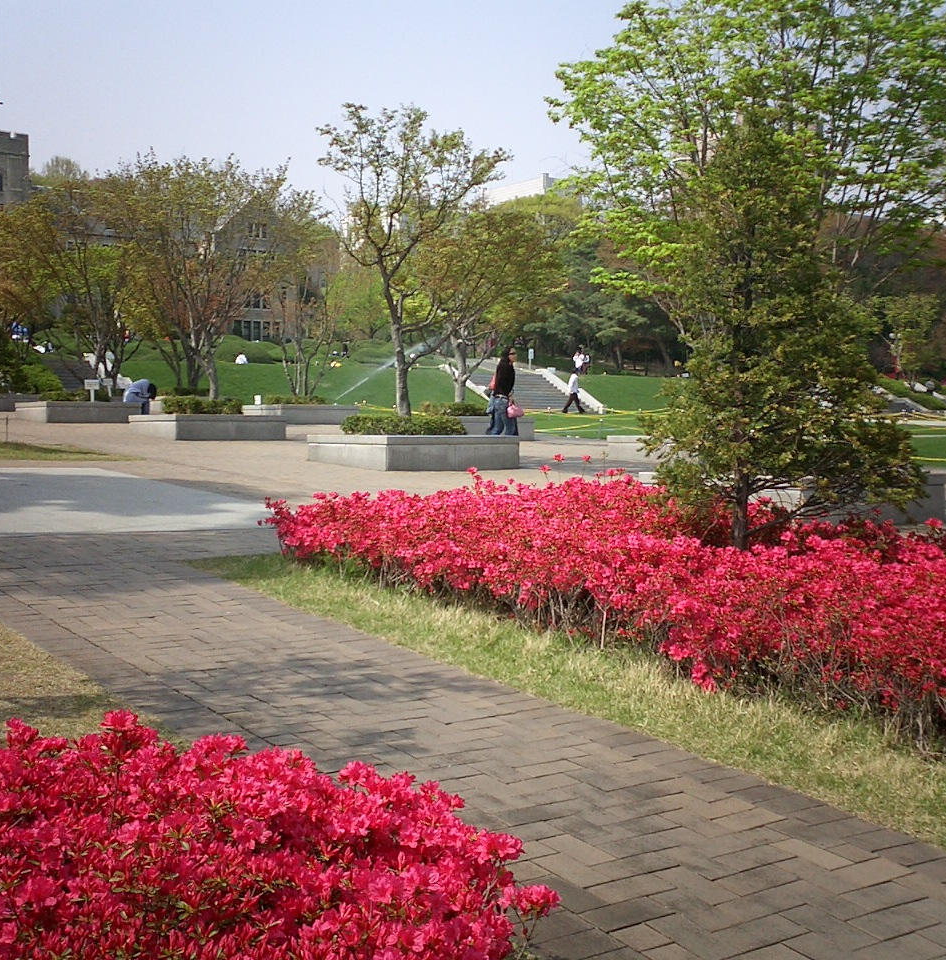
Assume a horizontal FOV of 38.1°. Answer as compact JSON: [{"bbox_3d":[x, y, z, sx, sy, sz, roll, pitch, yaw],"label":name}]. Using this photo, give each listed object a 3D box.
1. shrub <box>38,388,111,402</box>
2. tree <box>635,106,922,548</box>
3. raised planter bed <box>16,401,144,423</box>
[{"bbox_3d":[-8.520,-1.750,29.400,1.200,0.320,1.200,-1,3,-35],"label":"shrub"},{"bbox_3d":[1.580,-0.640,7.100,1.480,2.600,1.480,0,2,0],"label":"tree"},{"bbox_3d":[-8.497,-1.438,29.457,2.030,0.435,2.030,-1,2,-36],"label":"raised planter bed"}]

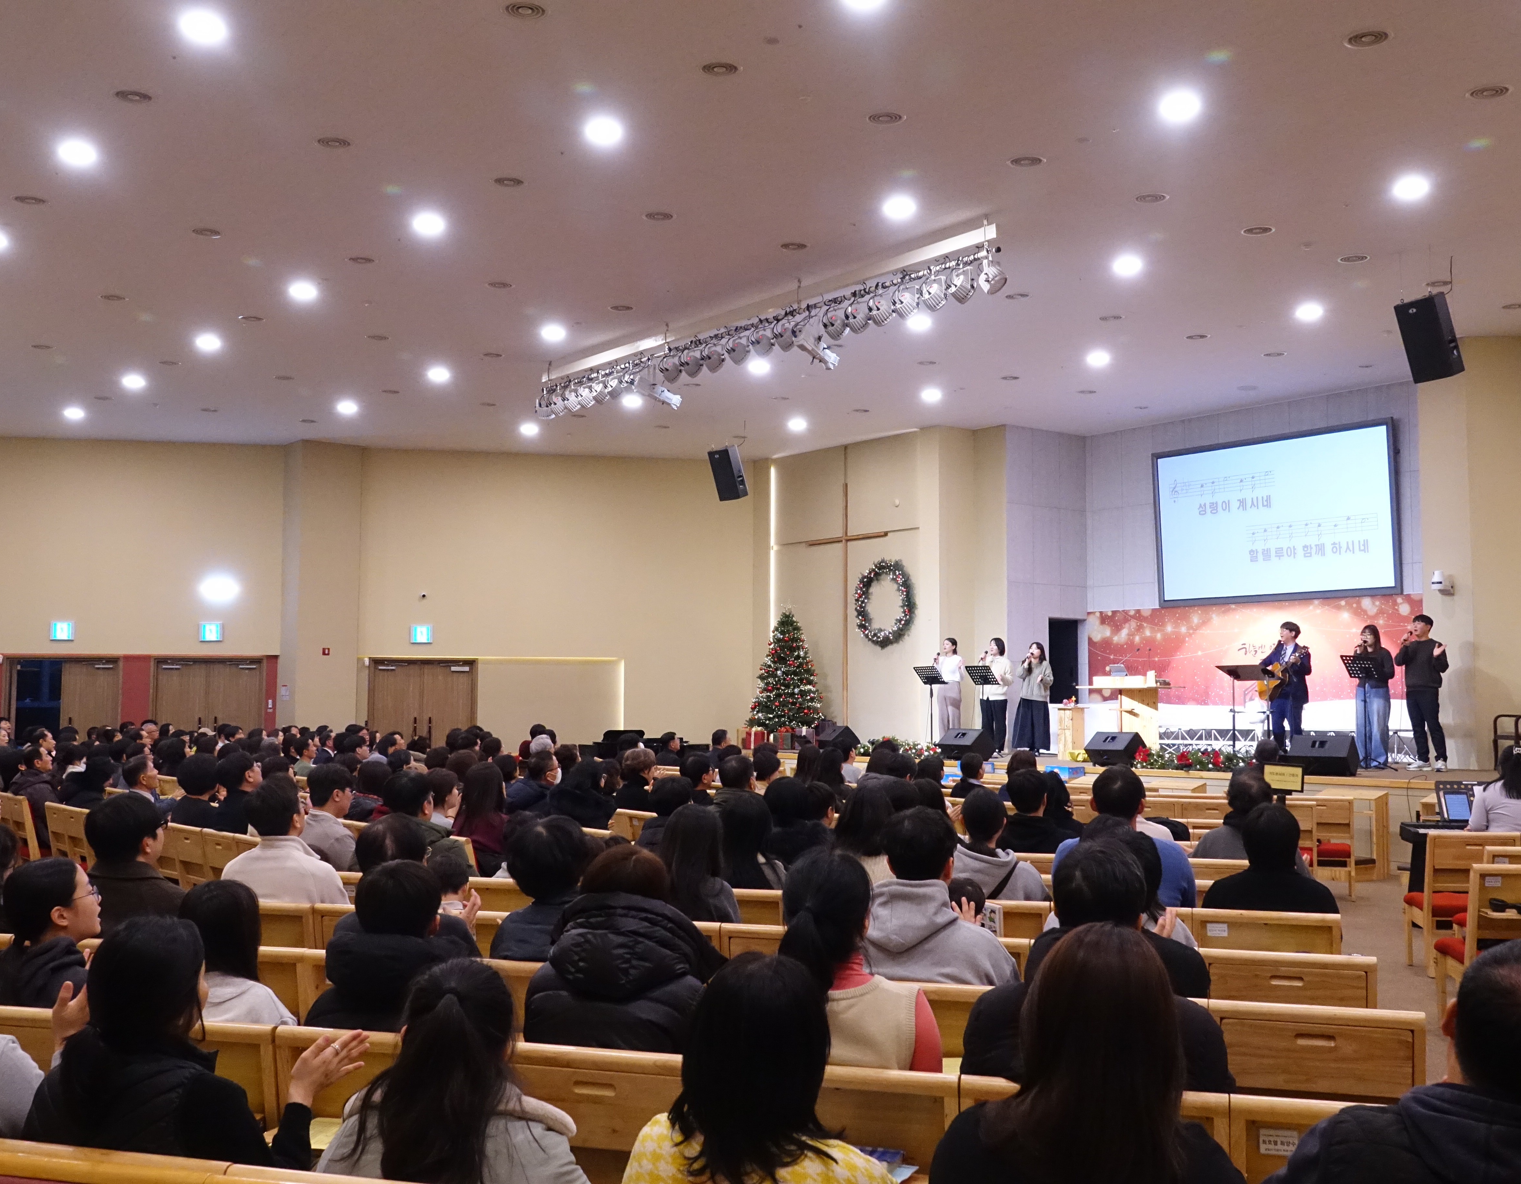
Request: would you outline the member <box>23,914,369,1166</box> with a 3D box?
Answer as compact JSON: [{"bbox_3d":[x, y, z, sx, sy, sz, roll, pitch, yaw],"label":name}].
[{"bbox_3d":[-1.154,1.302,3.317,0.660,1.229,0.740,-1,-4,20],"label":"member"}]

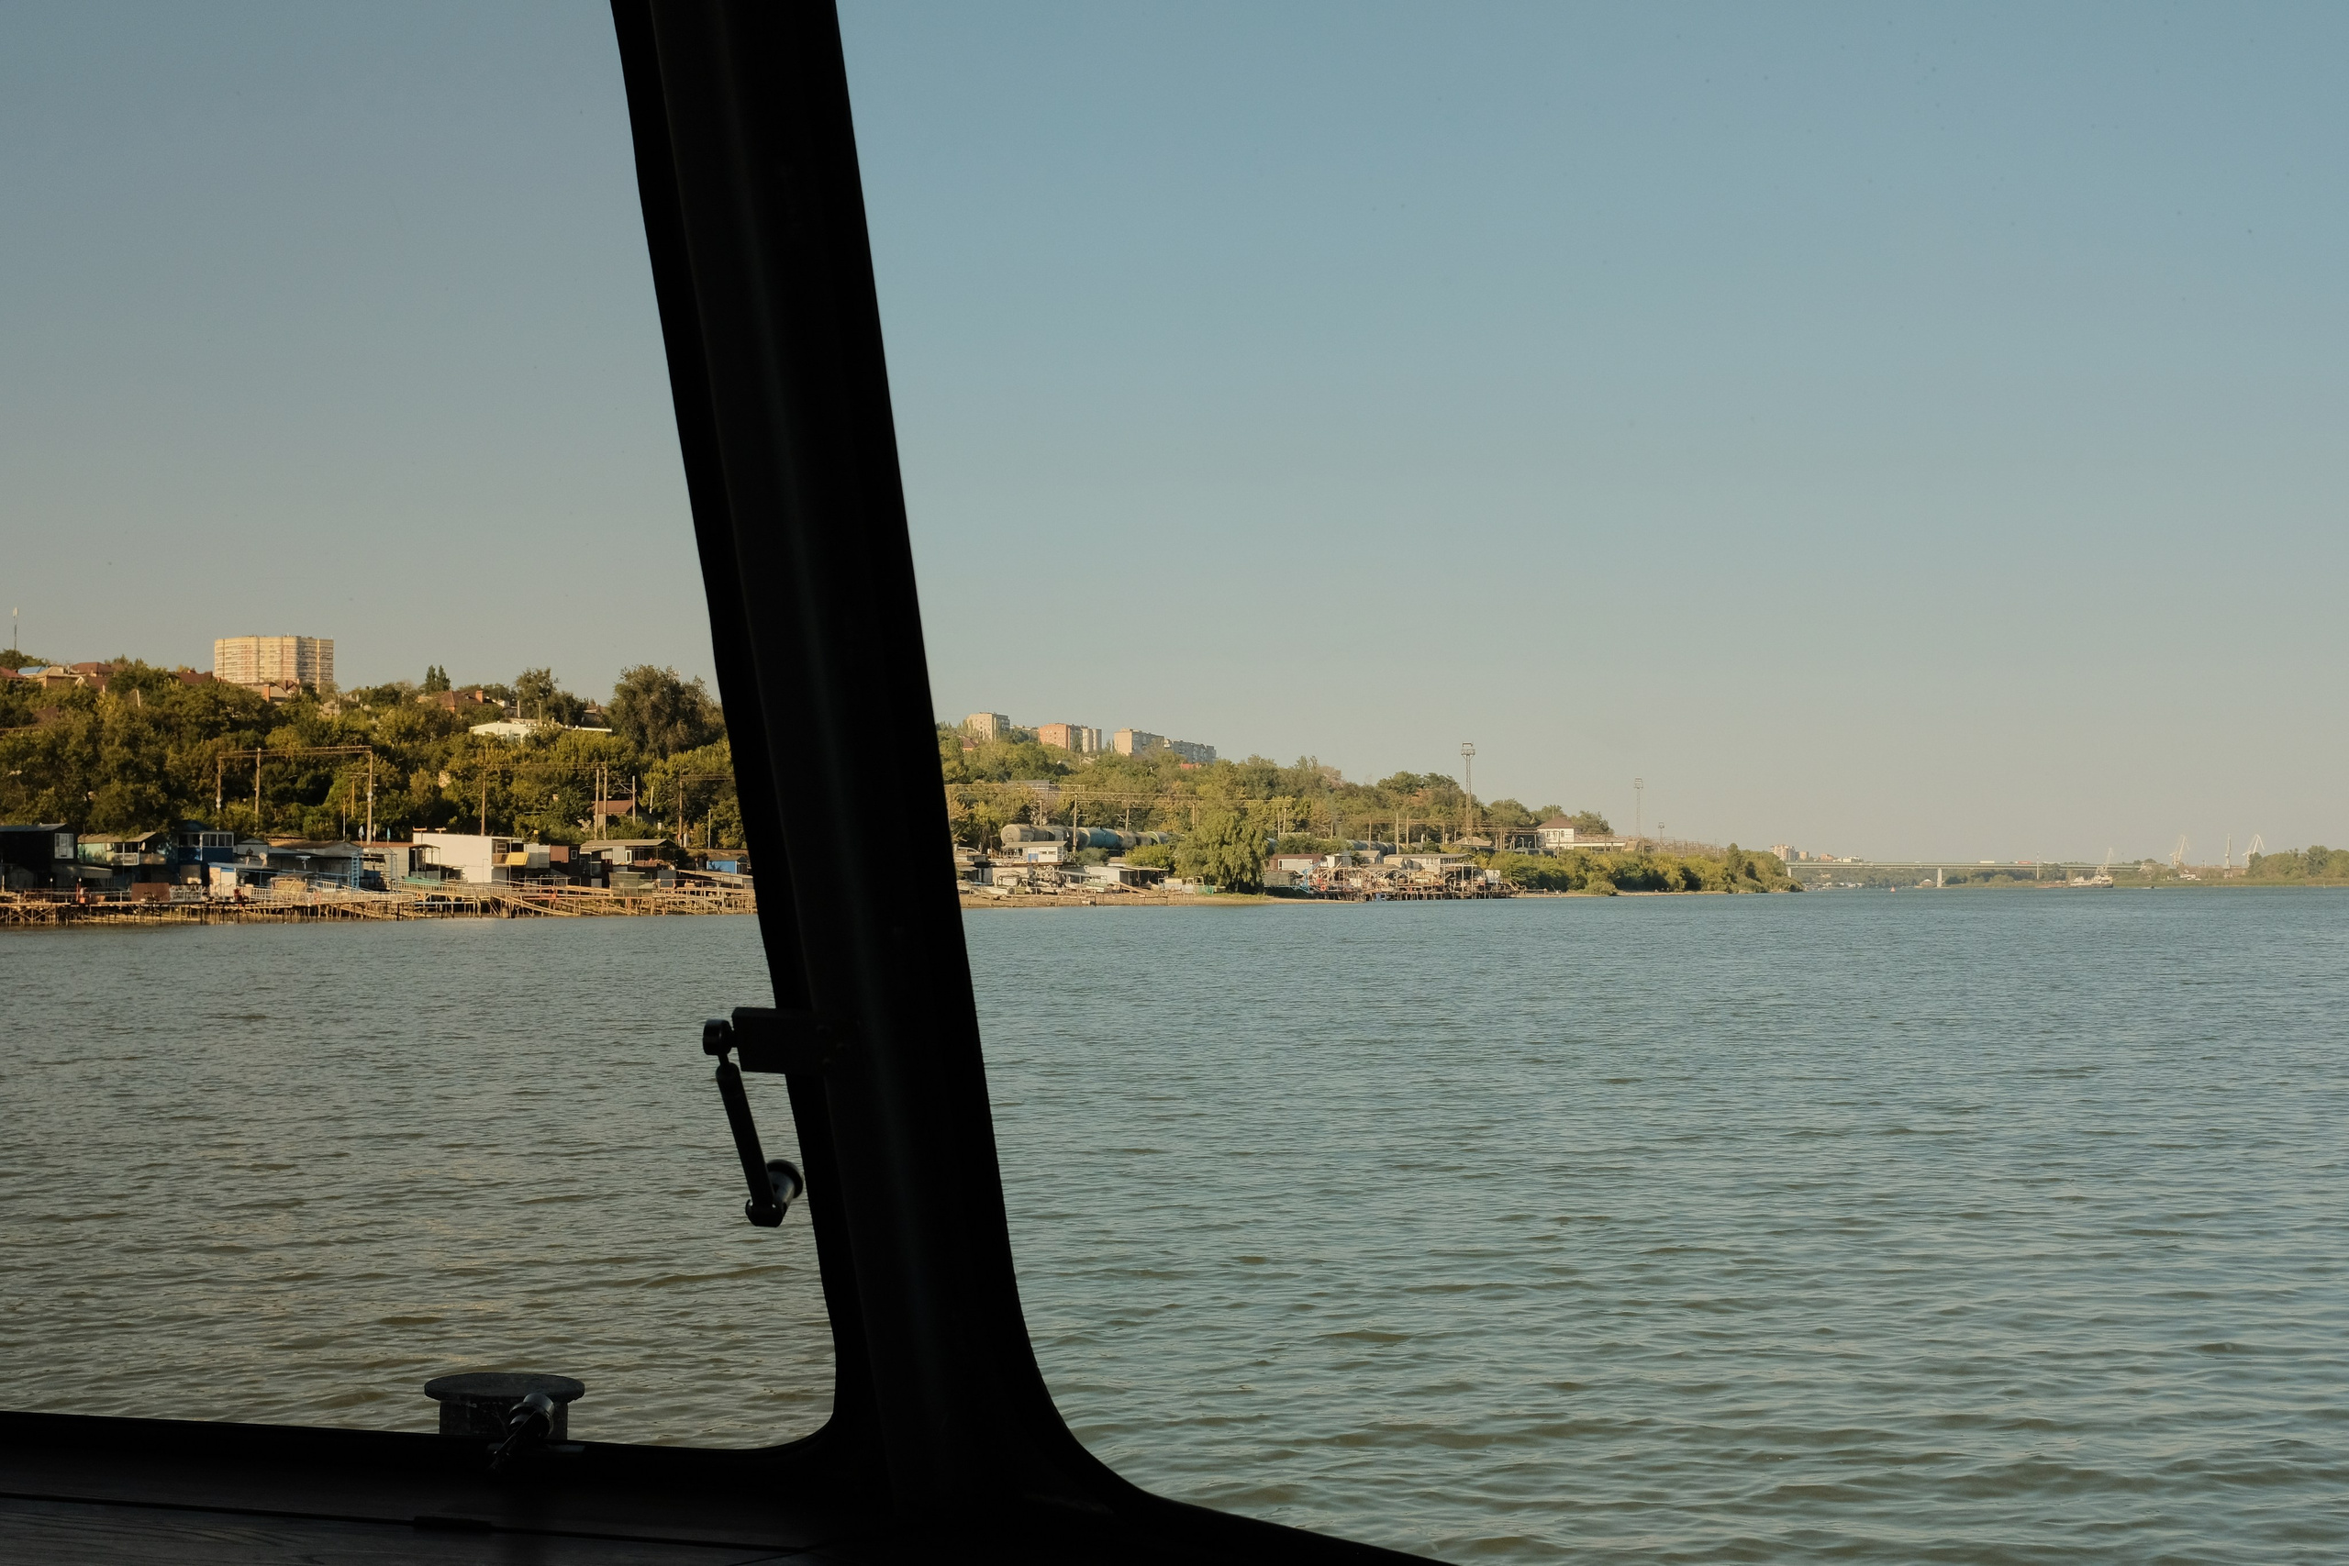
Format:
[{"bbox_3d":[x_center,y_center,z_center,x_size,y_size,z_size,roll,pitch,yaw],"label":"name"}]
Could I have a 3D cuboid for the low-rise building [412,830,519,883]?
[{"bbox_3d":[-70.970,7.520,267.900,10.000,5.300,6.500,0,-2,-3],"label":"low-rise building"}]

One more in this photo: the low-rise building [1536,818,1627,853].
[{"bbox_3d":[114.740,15.020,749.810,24.000,10.000,11.000,0,-2,6],"label":"low-rise building"}]

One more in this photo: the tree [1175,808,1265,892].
[{"bbox_3d":[7.800,11.610,454.730,15.000,14.500,14.000,0,-2,0],"label":"tree"}]

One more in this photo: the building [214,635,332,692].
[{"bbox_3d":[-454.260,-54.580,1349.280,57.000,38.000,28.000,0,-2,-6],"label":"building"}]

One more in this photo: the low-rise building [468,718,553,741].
[{"bbox_3d":[-91.760,-6.780,369.920,11.000,4.200,8.500,0,-2,-9],"label":"low-rise building"}]

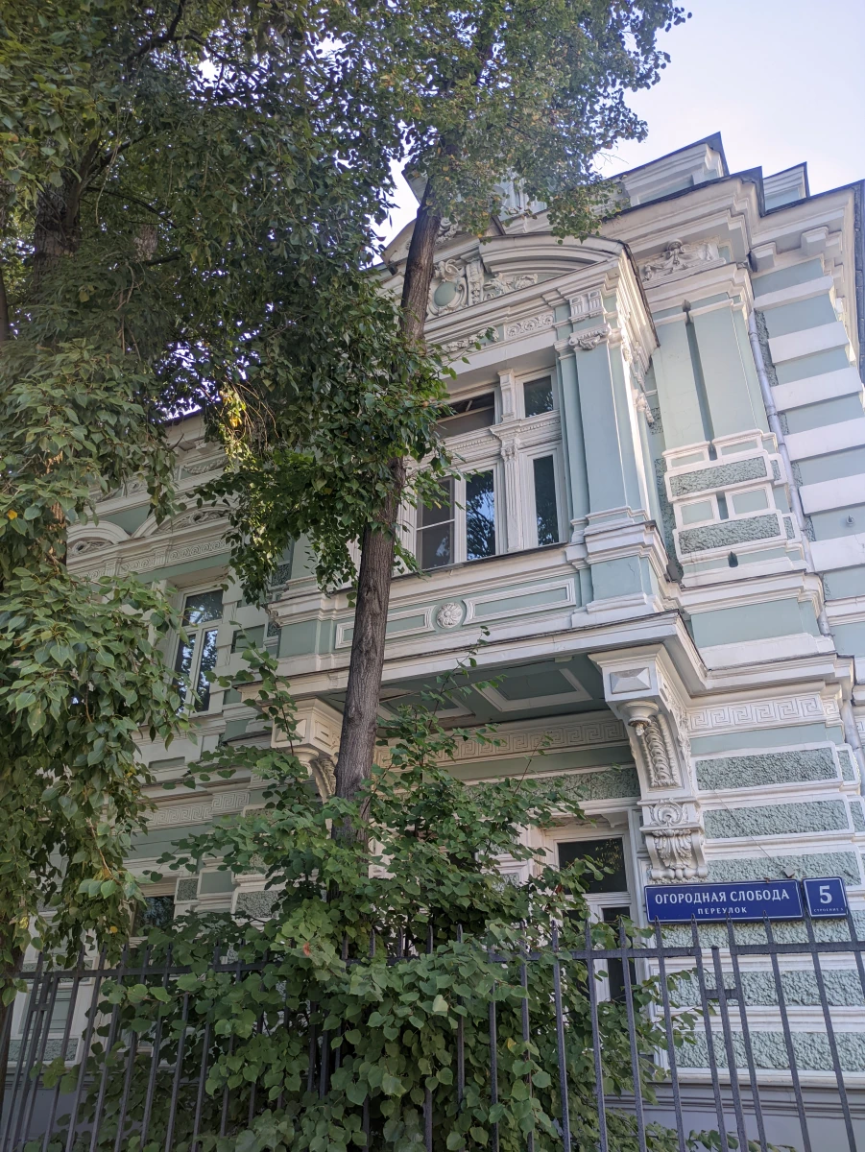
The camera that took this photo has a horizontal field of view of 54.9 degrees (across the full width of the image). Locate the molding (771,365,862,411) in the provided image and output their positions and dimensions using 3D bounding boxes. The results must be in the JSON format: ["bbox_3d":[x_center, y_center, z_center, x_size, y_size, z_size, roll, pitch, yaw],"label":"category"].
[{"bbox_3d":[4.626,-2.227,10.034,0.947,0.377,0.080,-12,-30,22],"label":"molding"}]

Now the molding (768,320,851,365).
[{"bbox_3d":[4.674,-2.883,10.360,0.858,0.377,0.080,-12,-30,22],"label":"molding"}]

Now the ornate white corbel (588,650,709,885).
[{"bbox_3d":[1.949,1.696,7.292,0.635,1.635,1.620,-12,-30,22],"label":"ornate white corbel"}]

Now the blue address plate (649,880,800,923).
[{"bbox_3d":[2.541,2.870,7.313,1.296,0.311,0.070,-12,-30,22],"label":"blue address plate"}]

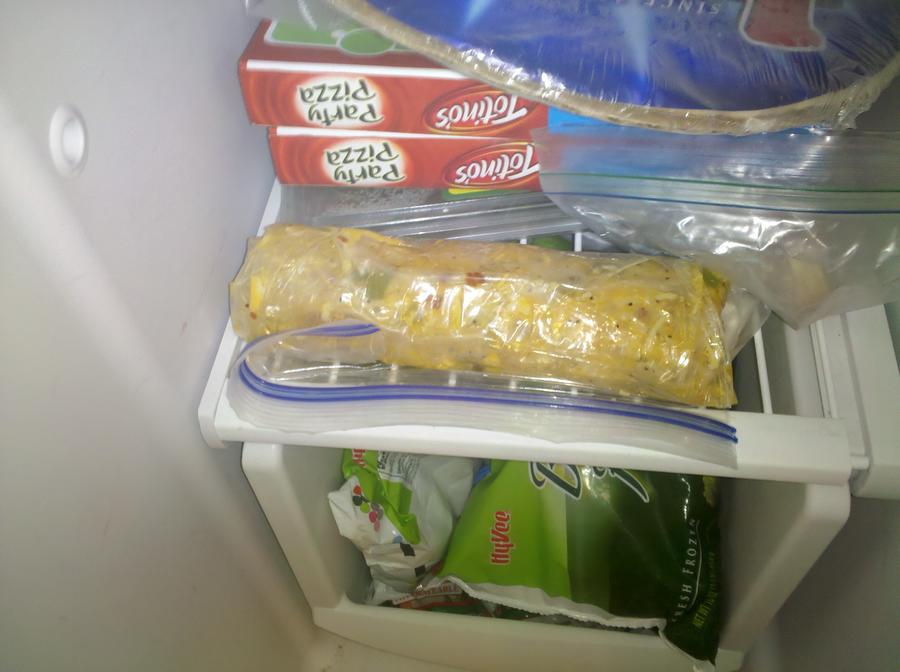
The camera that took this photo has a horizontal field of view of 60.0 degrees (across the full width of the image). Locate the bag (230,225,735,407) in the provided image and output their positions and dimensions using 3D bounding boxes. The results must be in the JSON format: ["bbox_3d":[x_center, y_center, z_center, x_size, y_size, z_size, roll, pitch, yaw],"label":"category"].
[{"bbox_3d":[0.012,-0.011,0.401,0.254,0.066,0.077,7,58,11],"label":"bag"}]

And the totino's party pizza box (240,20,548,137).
[{"bbox_3d":[0.025,-0.216,0.497,0.247,0.037,0.247,3,48,5],"label":"totino's party pizza box"}]

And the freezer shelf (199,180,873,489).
[{"bbox_3d":[0.055,-0.106,0.515,0.335,0.030,0.400,3,57,8],"label":"freezer shelf"}]

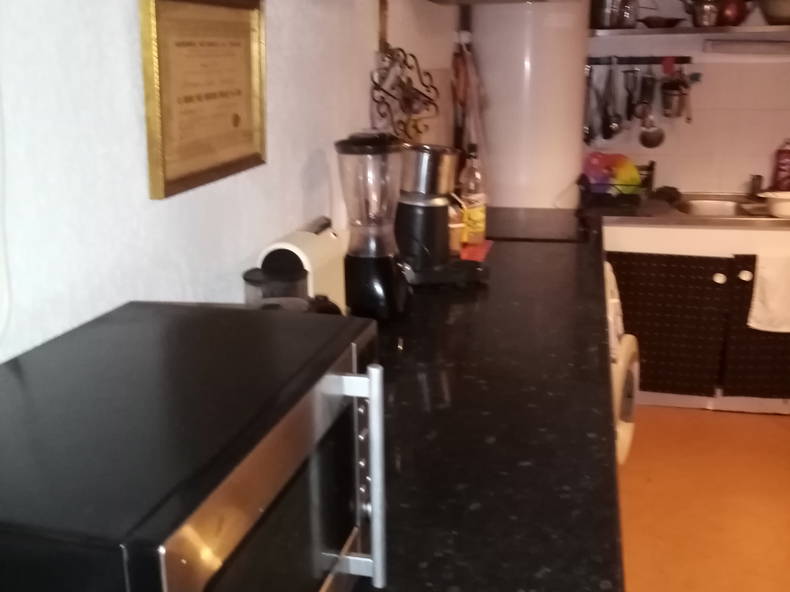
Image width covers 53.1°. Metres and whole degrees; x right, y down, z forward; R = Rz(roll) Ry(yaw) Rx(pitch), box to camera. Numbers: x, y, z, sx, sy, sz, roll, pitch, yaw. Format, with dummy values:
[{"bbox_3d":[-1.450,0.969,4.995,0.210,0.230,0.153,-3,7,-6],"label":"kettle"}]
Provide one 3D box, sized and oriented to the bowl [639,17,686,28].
[{"bbox_3d":[1.094,-1.119,3.237,0.190,0.050,0.190,3,16,13],"label":"bowl"}]

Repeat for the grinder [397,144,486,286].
[{"bbox_3d":[0.128,-0.234,2.200,0.230,0.360,0.180,5,17,18],"label":"grinder"}]

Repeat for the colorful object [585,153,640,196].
[{"bbox_3d":[0.925,-0.514,3.366,0.240,0.195,0.100,3,16,13],"label":"colorful object"}]

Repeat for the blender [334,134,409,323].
[{"bbox_3d":[-0.056,-0.172,1.878,0.160,0.420,0.160,0,16,0],"label":"blender"}]

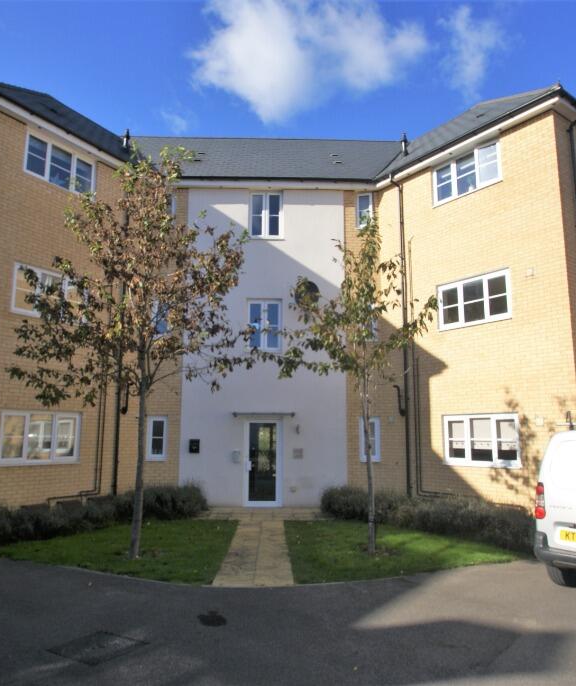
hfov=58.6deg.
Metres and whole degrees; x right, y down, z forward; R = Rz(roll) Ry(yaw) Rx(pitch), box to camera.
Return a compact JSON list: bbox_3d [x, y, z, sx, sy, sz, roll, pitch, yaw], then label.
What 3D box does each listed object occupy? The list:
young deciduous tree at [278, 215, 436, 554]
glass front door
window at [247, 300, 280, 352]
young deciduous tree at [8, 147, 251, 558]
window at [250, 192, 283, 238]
[{"bbox_3d":[1.113,0.496,8.083,2.453,5.331,2.326,0,-9,0],"label":"young deciduous tree"},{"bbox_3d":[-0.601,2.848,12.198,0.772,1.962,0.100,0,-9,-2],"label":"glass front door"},{"bbox_3d":[-0.572,-0.440,12.740,0.819,1.266,0.120,0,-9,-2],"label":"window"},{"bbox_3d":[-2.414,-0.069,7.847,3.529,6.356,3.347,0,-9,0],"label":"young deciduous tree"},{"bbox_3d":[-0.538,-3.283,13.209,0.844,1.266,0.120,0,-9,-2],"label":"window"}]

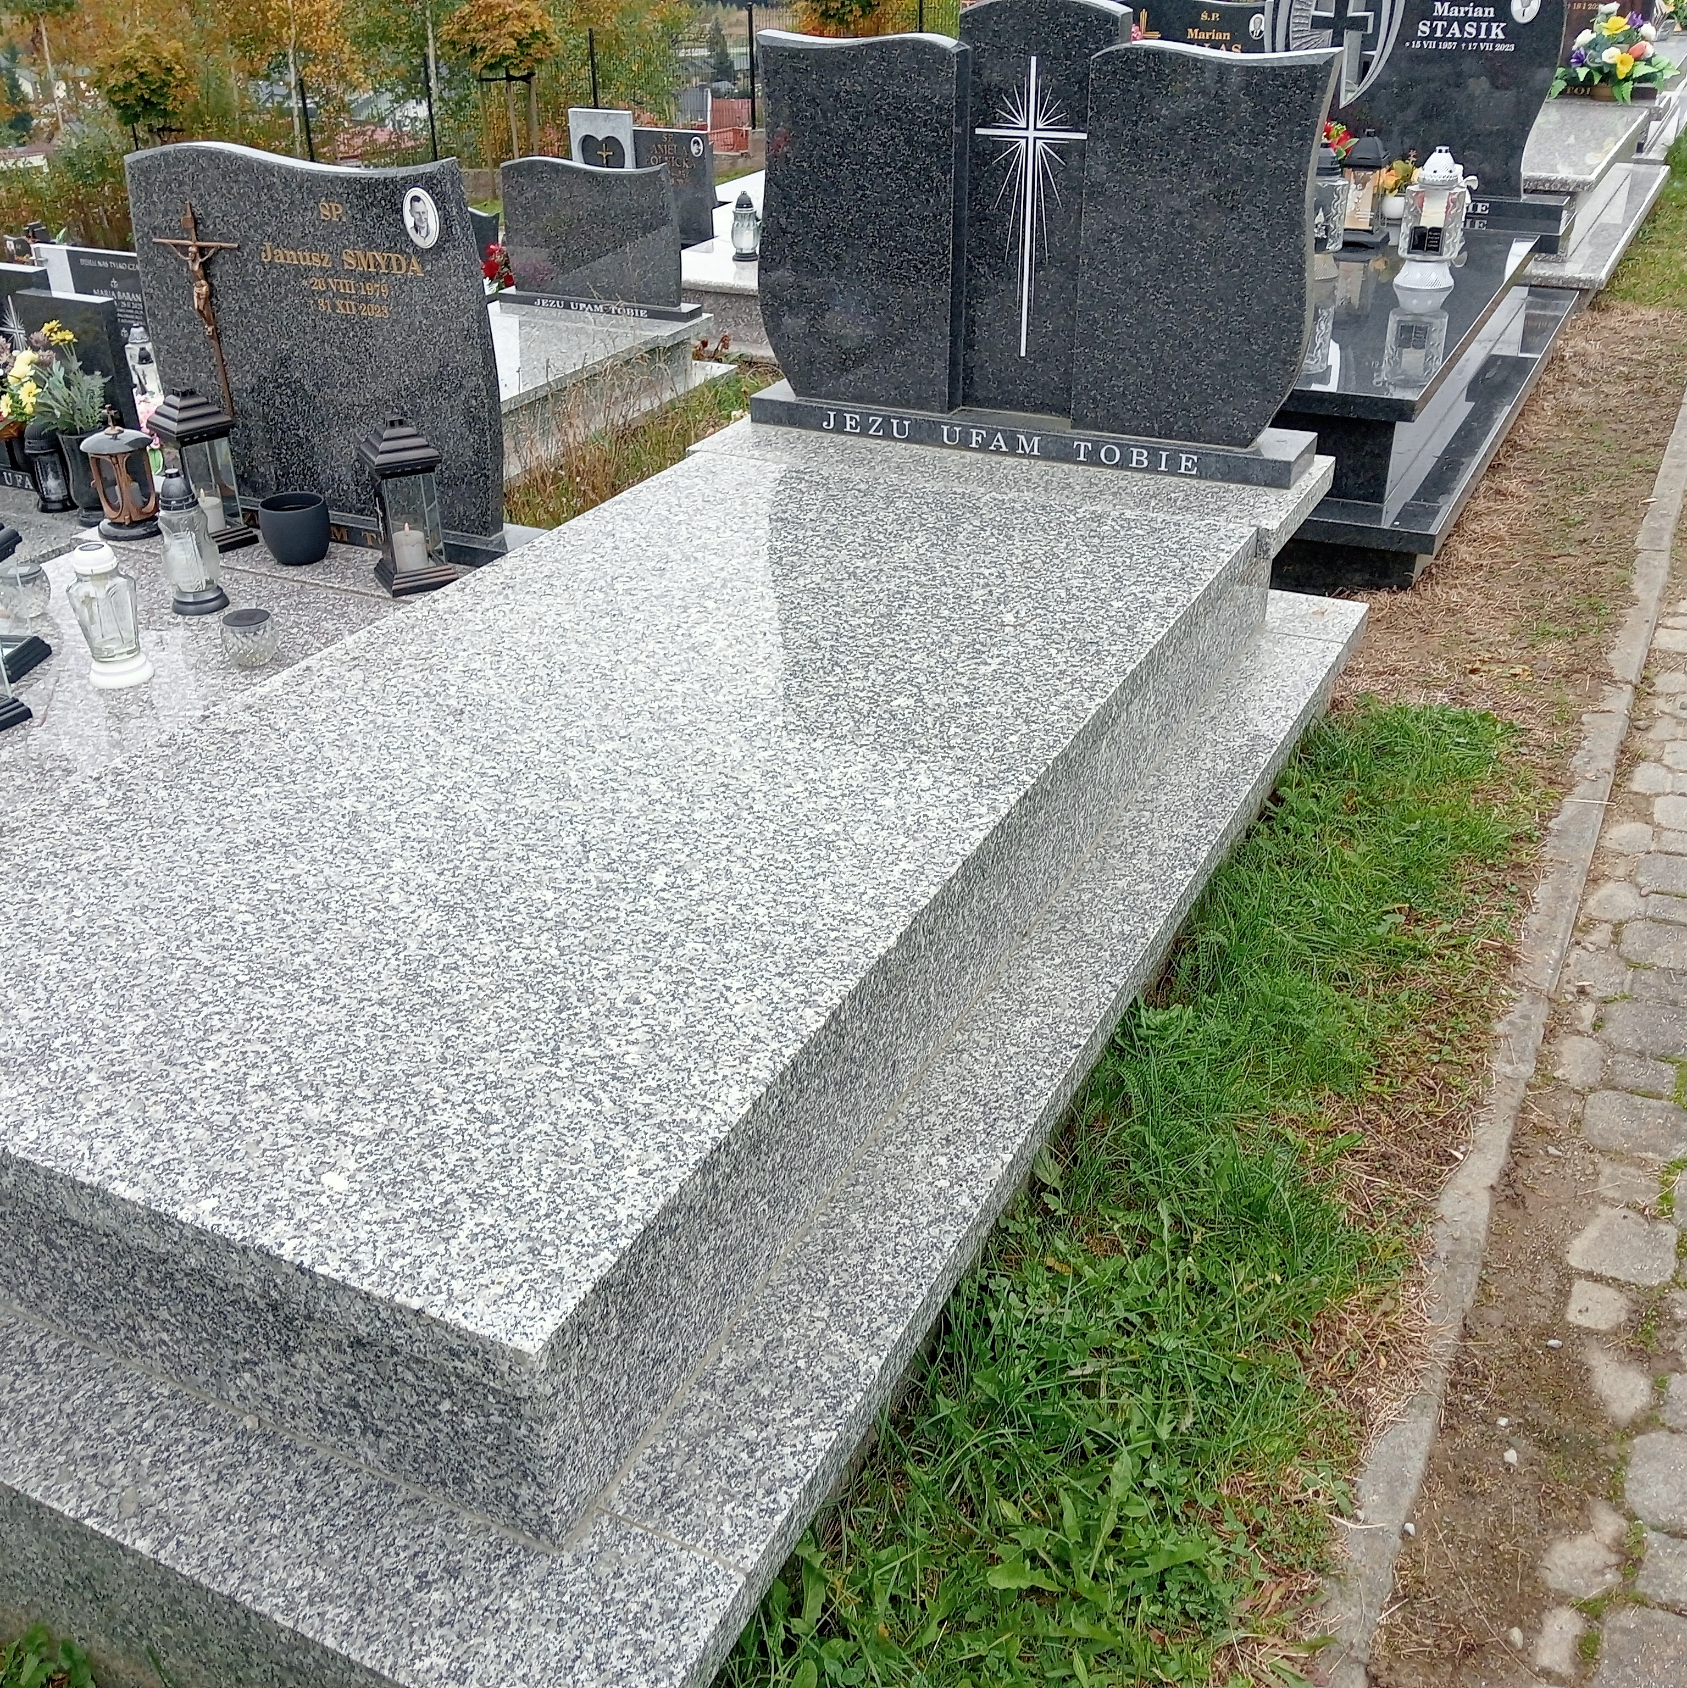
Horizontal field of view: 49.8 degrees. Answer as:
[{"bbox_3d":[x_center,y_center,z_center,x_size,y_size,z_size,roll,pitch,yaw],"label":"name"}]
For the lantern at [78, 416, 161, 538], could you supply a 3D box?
[{"bbox_3d":[-1.296,-0.666,3.261,0.122,0.214,0.122,13,32,23],"label":"lantern"}]

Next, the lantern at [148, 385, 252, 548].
[{"bbox_3d":[-1.133,-0.670,3.208,0.122,0.269,0.122,-25,38,-36],"label":"lantern"}]

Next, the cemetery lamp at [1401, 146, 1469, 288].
[{"bbox_3d":[1.334,-1.416,4.102,0.145,0.297,0.145,13,32,23],"label":"cemetery lamp"}]

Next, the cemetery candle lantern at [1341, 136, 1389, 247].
[{"bbox_3d":[1.298,-1.643,4.538,0.155,0.263,0.155,18,35,30],"label":"cemetery candle lantern"}]

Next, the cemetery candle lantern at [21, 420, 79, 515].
[{"bbox_3d":[-1.822,-0.868,4.157,0.086,0.200,0.086,13,32,23],"label":"cemetery candle lantern"}]

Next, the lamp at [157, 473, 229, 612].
[{"bbox_3d":[-1.304,-0.612,3.615,0.115,0.275,0.115,13,32,23],"label":"lamp"}]

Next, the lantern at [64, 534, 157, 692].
[{"bbox_3d":[-1.089,-0.343,2.692,0.099,0.204,0.099,13,32,23],"label":"lantern"}]

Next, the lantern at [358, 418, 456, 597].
[{"bbox_3d":[-0.730,-0.572,3.022,0.122,0.270,0.122,-18,34,-27],"label":"lantern"}]

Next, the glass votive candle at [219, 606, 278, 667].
[{"bbox_3d":[-0.901,-0.311,2.767,0.083,0.071,0.083,-1,29,0],"label":"glass votive candle"}]

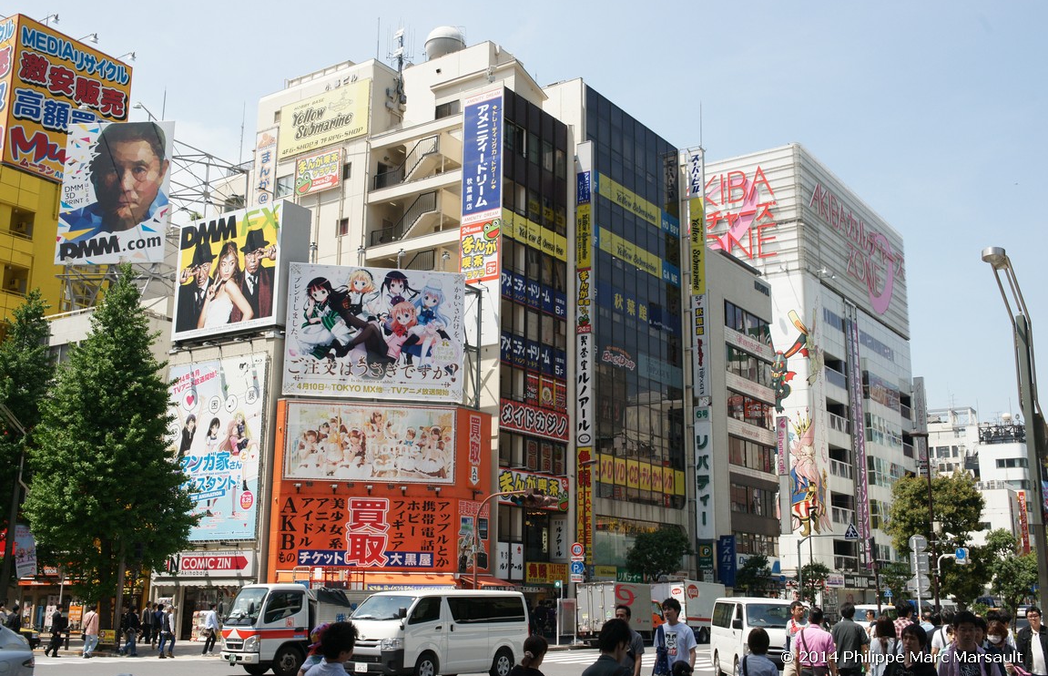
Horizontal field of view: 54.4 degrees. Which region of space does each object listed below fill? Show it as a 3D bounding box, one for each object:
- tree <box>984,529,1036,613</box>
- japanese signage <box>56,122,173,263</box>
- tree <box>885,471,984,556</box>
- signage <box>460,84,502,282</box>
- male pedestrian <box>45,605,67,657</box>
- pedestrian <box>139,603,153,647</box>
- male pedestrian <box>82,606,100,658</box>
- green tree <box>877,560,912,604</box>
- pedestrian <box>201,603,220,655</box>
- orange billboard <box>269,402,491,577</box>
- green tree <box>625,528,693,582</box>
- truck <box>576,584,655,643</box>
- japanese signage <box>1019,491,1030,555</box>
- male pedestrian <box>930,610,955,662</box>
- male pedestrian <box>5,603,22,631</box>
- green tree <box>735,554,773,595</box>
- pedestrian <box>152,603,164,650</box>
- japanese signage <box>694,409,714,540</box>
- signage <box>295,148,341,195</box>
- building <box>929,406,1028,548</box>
[{"bbox_3d":[24.553,12.433,51.686,2.900,5.432,2.900,-11,-18,37],"label":"tree"},{"bbox_3d":[-19.819,-7.130,49.456,5.400,7.250,0.300,-1,-13,4],"label":"japanese signage"},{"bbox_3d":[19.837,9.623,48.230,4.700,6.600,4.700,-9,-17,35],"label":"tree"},{"bbox_3d":[-2.086,-7.761,51.972,2.400,10.250,0.250,-9,-17,33],"label":"signage"},{"bbox_3d":[-15.717,9.800,34.099,0.650,1.720,0.500,7,-15,-24],"label":"male pedestrian"},{"bbox_3d":[-15.277,11.615,41.542,0.650,1.678,0.520,-4,-15,18],"label":"pedestrian"},{"bbox_3d":[-14.506,9.852,34.102,0.500,1.700,0.450,-9,-16,34],"label":"male pedestrian"},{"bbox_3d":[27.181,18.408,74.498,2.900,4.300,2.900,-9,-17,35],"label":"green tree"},{"bbox_3d":[-10.348,9.667,33.718,0.650,1.649,0.550,6,-16,-19],"label":"pedestrian"},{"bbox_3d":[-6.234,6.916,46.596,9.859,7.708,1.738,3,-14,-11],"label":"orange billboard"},{"bbox_3d":[6.537,12.128,50.373,3.300,5.590,3.300,-11,-18,37],"label":"green tree"},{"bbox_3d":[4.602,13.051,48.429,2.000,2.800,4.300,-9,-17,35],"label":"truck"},{"bbox_3d":[63.151,23.227,128.482,0.866,7.929,0.250,-10,-17,35],"label":"japanese signage"},{"bbox_3d":[5.633,4.416,13.388,0.520,1.680,0.420,-5,-16,20],"label":"male pedestrian"},{"bbox_3d":[-16.948,9.621,33.664,0.420,1.710,0.520,4,-14,-15],"label":"male pedestrian"},{"bbox_3d":[14.335,15.909,63.441,2.450,4.907,2.450,-10,-17,35],"label":"green tree"},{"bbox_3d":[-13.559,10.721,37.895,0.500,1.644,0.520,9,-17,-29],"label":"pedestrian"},{"bbox_3d":[11.076,8.279,62.224,1.082,7.874,0.250,-10,-17,35],"label":"japanese signage"},{"bbox_3d":[-12.237,-9.850,60.464,3.756,2.551,0.300,-9,-16,34],"label":"signage"},{"bbox_3d":[69.845,25.330,155.966,11.000,28.000,13.000,-9,-16,35],"label":"building"}]

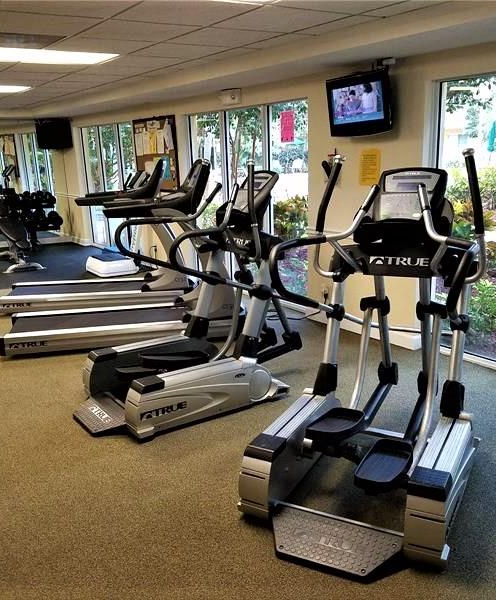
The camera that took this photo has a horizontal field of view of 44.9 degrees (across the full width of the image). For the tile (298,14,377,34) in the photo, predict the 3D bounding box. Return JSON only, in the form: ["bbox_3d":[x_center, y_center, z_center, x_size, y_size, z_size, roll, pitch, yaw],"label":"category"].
[{"bbox_3d":[0.542,-1.707,3.714,0.250,0.030,0.610,-12,17,-33],"label":"tile"}]

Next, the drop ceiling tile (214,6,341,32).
[{"bbox_3d":[0.175,-1.631,3.497,0.610,0.020,0.610,-12,17,-33],"label":"drop ceiling tile"}]

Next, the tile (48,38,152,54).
[{"bbox_3d":[-1.017,-1.754,4.148,0.610,0.020,0.610,-12,17,-33],"label":"tile"}]

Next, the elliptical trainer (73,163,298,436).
[{"bbox_3d":[-0.361,-0.133,4.053,1.754,1.581,0.898,-13,18,-36],"label":"elliptical trainer"}]

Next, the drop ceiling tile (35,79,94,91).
[{"bbox_3d":[-1.893,-2.314,6.436,0.610,0.020,0.610,-12,17,-33],"label":"drop ceiling tile"}]

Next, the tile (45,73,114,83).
[{"bbox_3d":[-1.575,-2.209,5.942,0.610,0.030,0.610,-12,17,-33],"label":"tile"}]

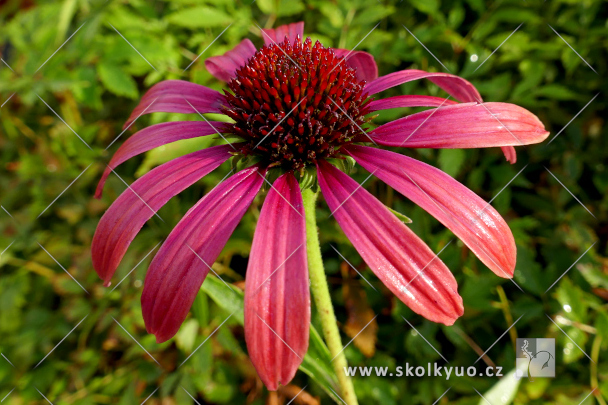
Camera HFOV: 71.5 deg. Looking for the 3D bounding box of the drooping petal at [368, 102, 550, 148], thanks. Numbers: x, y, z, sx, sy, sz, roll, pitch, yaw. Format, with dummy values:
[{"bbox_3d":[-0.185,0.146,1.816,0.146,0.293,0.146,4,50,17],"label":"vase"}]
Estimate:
[{"bbox_3d":[0.040,-0.018,0.108,0.046,0.006,0.013,-1,46,1],"label":"drooping petal"}]

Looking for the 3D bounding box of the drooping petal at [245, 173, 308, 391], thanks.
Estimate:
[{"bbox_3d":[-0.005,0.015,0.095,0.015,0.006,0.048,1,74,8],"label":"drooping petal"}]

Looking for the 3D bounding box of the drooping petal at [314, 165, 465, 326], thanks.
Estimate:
[{"bbox_3d":[0.017,0.008,0.093,0.014,0.006,0.046,-30,69,-31],"label":"drooping petal"}]

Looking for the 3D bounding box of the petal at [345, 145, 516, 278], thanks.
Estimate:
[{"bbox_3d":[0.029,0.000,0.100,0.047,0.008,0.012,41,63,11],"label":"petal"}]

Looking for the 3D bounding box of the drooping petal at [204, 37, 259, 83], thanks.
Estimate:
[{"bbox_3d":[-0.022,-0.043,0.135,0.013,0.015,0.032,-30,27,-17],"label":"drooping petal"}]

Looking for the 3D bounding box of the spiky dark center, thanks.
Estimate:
[{"bbox_3d":[-0.002,-0.026,0.111,0.039,0.025,0.039,-6,42,0],"label":"spiky dark center"}]

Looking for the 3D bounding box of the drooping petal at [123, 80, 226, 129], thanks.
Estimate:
[{"bbox_3d":[-0.042,-0.029,0.131,0.045,0.008,0.012,-5,54,29],"label":"drooping petal"}]

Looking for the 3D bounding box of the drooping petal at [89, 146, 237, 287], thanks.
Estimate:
[{"bbox_3d":[-0.038,0.001,0.110,0.052,0.009,0.014,-45,60,7],"label":"drooping petal"}]

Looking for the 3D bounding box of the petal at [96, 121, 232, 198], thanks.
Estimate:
[{"bbox_3d":[-0.044,-0.014,0.125,0.053,0.009,0.011,-23,54,20],"label":"petal"}]

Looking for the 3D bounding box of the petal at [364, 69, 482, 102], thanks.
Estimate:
[{"bbox_3d":[0.038,-0.035,0.129,0.045,0.007,0.011,-2,54,-25],"label":"petal"}]

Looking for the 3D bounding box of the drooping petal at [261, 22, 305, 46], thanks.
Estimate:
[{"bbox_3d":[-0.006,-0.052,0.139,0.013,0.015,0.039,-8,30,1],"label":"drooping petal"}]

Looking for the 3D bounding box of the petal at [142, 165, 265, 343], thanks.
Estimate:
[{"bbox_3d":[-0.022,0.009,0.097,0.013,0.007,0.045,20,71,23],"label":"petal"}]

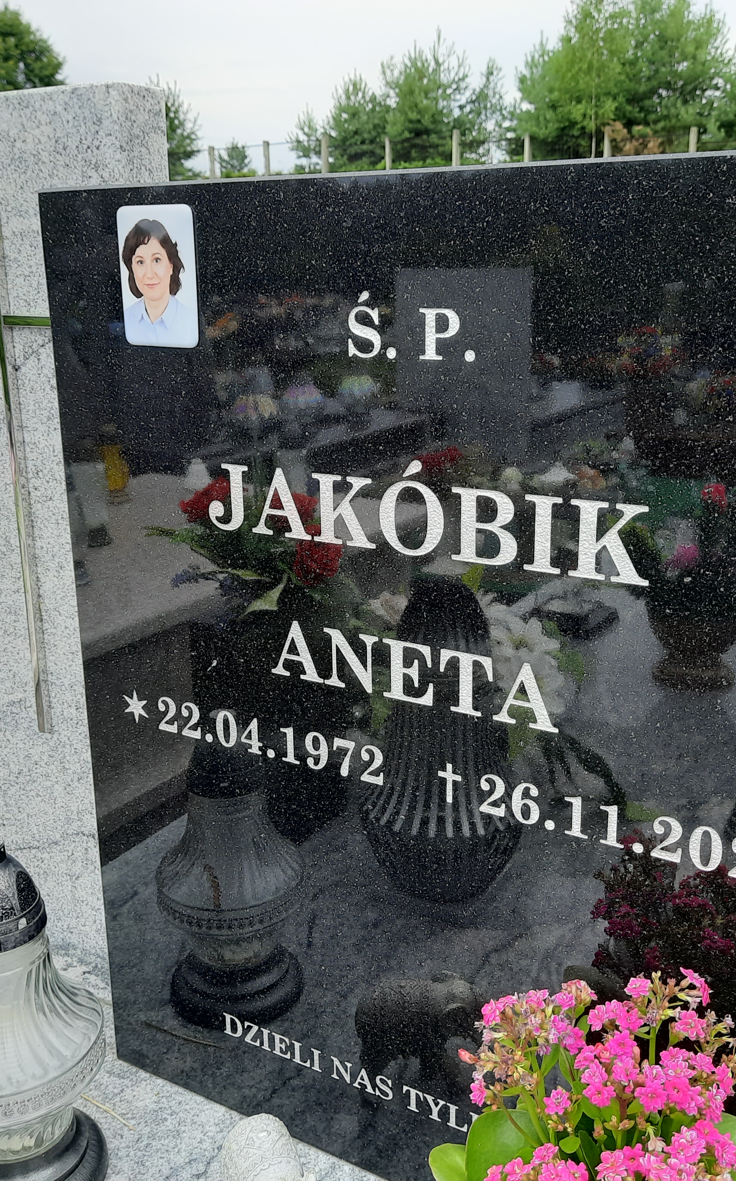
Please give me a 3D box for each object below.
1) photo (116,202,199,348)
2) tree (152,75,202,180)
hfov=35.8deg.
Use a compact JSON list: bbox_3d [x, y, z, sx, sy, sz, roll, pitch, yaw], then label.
[{"bbox_3d":[-0.162,-0.240,0.868,0.075,0.105,0.009,9,19,30],"label":"photo"},{"bbox_3d":[-8.110,-18.121,44.665,3.479,3.866,3.305,-3,17,-9],"label":"tree"}]

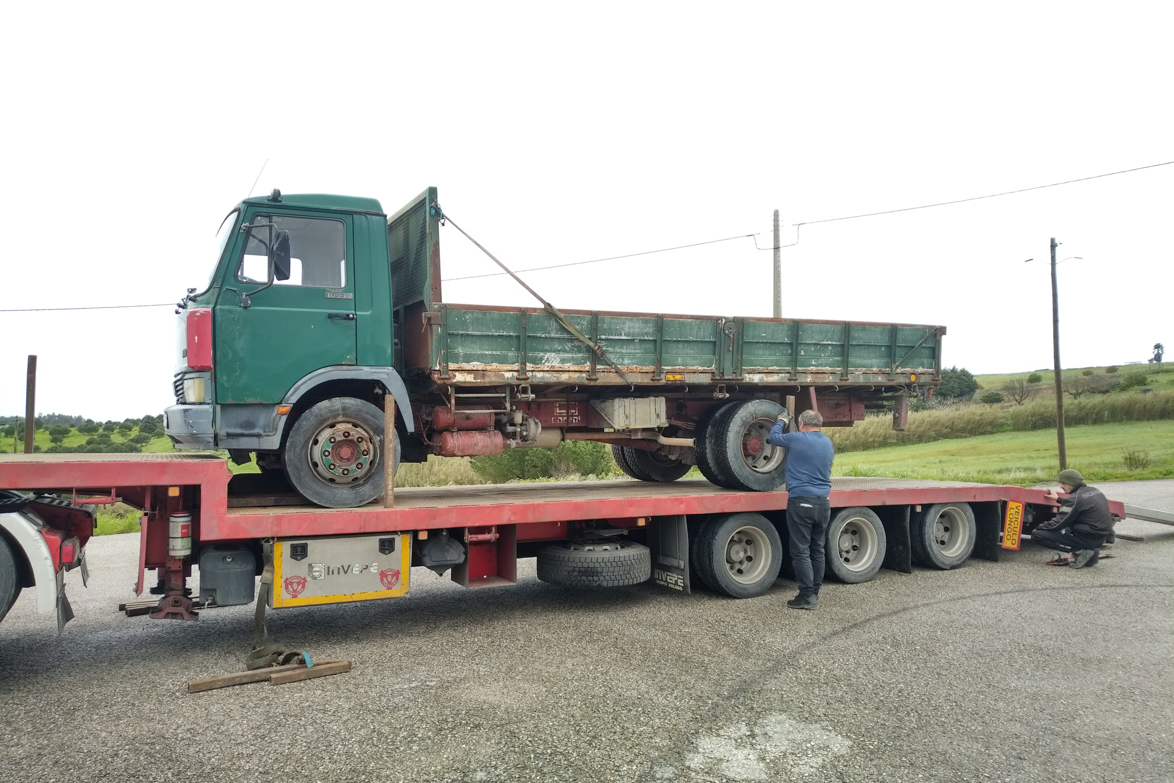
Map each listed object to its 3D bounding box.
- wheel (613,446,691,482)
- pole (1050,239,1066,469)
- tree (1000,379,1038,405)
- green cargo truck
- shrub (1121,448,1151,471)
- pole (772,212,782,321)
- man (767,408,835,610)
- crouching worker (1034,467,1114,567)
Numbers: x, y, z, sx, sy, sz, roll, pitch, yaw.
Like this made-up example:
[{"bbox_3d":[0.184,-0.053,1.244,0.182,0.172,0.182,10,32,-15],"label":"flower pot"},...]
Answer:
[{"bbox_3d":[0.720,0.621,9.200,0.810,0.810,0.460,1,-3,-27],"label":"wheel"},{"bbox_3d":[14.750,-1.148,25.500,0.230,7.250,0.230,-1,-3,0],"label":"pole"},{"bbox_3d":[45.102,0.048,85.000,4.000,2.800,3.600,0,-3,0],"label":"tree"},{"bbox_3d":[-0.048,-0.274,7.987,7.290,2.420,2.400,0,-1,-27],"label":"green cargo truck"},{"bbox_3d":[17.526,2.180,26.000,0.960,0.760,0.900,0,-3,0],"label":"shrub"},{"bbox_3d":[5.618,-1.337,24.000,0.360,8.000,0.300,0,-3,0],"label":"pole"},{"bbox_3d":[1.838,1.002,6.980,0.560,1.660,0.470,1,-3,-22],"label":"man"},{"bbox_3d":[5.179,1.329,8.650,0.820,1.000,0.540,-2,-4,37],"label":"crouching worker"}]

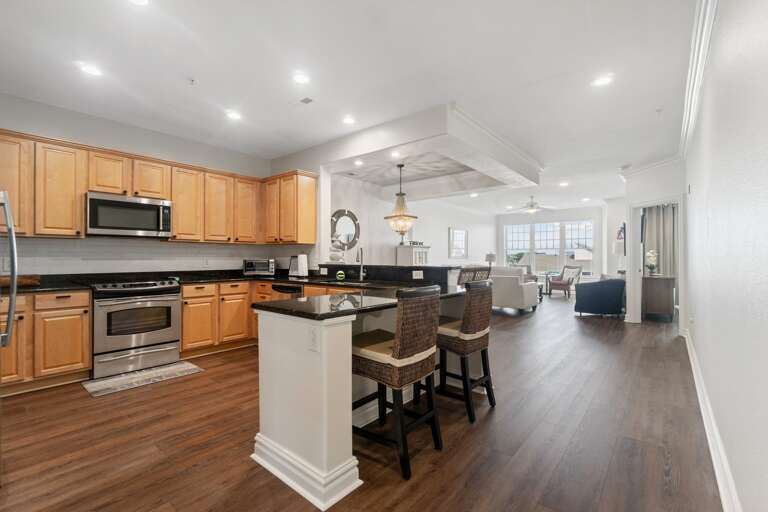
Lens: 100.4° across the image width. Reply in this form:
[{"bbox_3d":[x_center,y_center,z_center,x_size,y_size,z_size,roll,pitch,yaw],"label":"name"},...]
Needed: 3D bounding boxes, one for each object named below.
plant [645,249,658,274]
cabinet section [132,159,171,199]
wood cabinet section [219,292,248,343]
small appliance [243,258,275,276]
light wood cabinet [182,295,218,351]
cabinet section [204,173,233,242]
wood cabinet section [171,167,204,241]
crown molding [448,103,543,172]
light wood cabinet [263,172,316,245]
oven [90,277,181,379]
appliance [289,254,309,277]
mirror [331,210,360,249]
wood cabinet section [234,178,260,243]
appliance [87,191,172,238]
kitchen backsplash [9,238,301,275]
[{"bbox_3d":[5.356,0.116,6.400,0.250,0.510,0.240,-1,-1,41],"label":"plant"},{"bbox_3d":[-2.847,-0.880,3.876,0.335,0.420,0.381,0,0,41],"label":"cabinet section"},{"bbox_3d":[-2.192,0.805,4.397,0.600,0.630,0.403,0,0,41],"label":"wood cabinet section"},{"bbox_3d":[-1.836,0.171,4.720,0.425,0.225,0.290,0,-1,-13],"label":"small appliance"},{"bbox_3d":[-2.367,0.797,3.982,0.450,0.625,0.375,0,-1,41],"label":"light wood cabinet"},{"bbox_3d":[-2.345,-0.635,4.446,0.335,0.910,0.384,0,0,41],"label":"cabinet section"},{"bbox_3d":[-2.597,-0.635,4.160,0.335,0.910,0.377,0,0,41],"label":"wood cabinet section"},{"bbox_3d":[1.804,-1.516,4.577,0.110,0.120,3.300,0,-1,41],"label":"crown molding"},{"bbox_3d":[-1.381,-0.644,4.573,0.920,0.940,0.360,0,-1,41],"label":"light wood cabinet"},{"bbox_3d":[-2.825,0.772,3.620,0.670,0.920,0.757,-1,-1,41],"label":"oven"},{"bbox_3d":[-1.176,0.152,4.450,0.220,0.295,0.190,0,-1,41],"label":"appliance"},{"bbox_3d":[-0.761,-0.517,6.412,0.050,0.810,0.810,-1,-1,41],"label":"mirror"},{"bbox_3d":[-2.088,-0.635,4.738,0.335,0.910,0.394,0,0,41],"label":"wood cabinet section"},{"bbox_3d":[-2.946,-0.433,3.709,0.400,0.425,0.756,-1,-1,41],"label":"appliance"},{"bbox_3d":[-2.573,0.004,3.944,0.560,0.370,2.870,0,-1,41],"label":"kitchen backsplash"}]

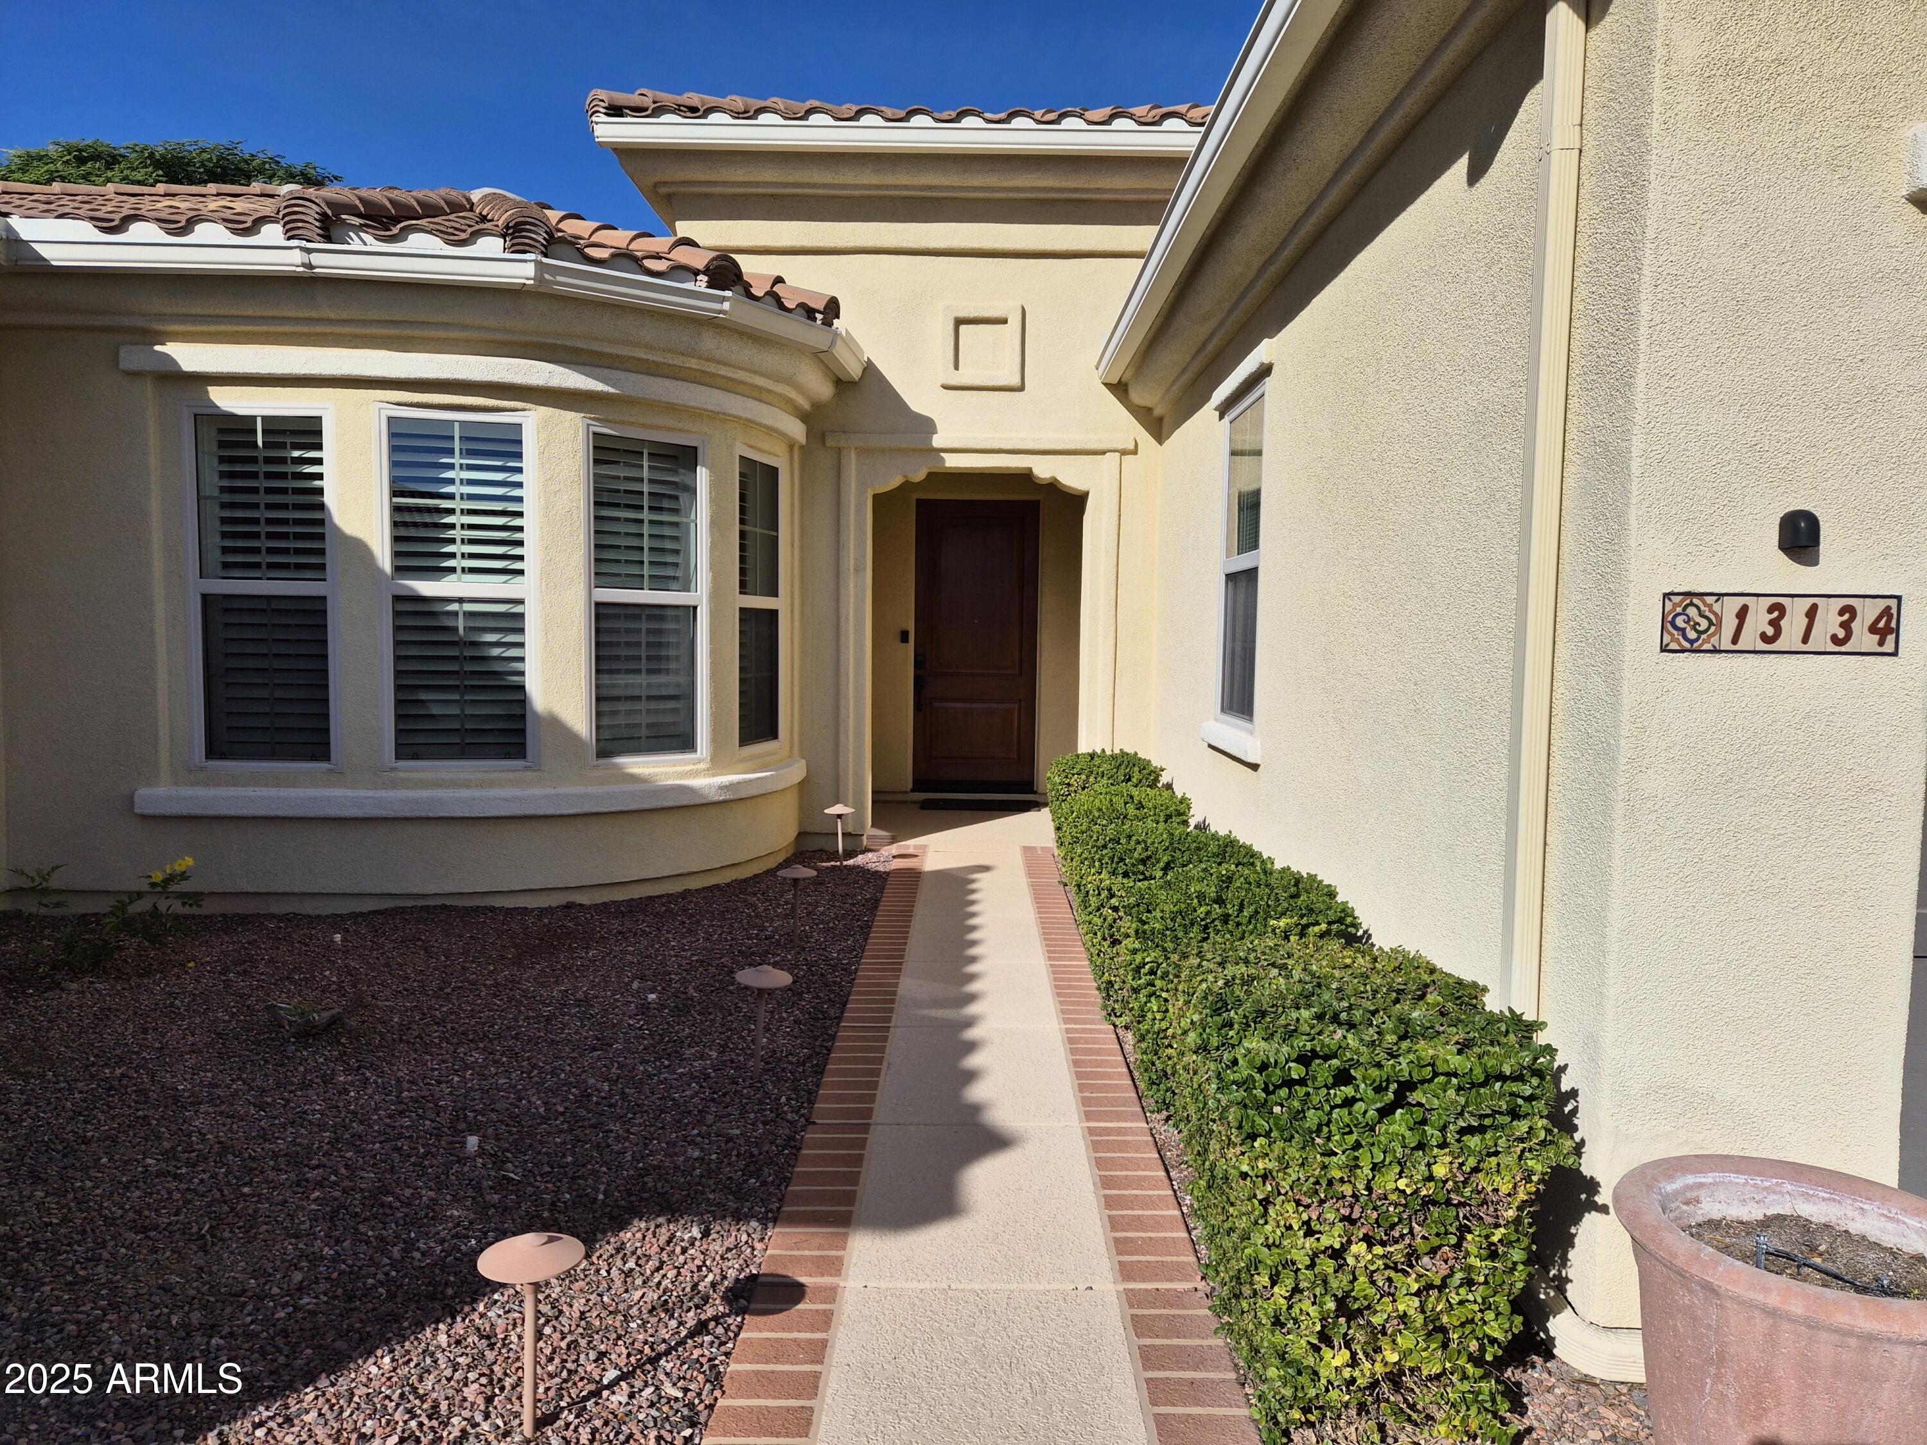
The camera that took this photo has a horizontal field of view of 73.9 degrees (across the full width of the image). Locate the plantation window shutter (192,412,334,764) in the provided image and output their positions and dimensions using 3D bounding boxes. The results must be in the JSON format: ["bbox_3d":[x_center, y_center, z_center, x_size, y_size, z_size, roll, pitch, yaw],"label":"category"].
[{"bbox_3d":[-3.514,-0.668,6.482,0.680,1.760,0.060,1,4,1],"label":"plantation window shutter"}]

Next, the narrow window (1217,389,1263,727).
[{"bbox_3d":[1.296,-0.725,5.963,0.070,1.480,0.840,1,4,0],"label":"narrow window"}]

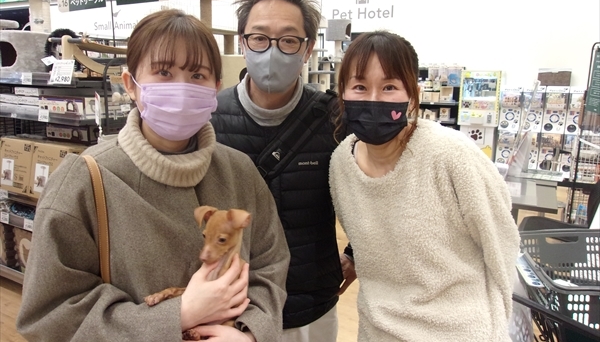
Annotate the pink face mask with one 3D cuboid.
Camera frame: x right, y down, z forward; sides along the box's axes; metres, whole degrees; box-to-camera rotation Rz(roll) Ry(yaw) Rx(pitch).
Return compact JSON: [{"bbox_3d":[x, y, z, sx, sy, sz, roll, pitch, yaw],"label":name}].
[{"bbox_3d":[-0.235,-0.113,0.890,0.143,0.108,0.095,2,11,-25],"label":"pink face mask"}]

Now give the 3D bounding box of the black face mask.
[{"bbox_3d":[0.160,-0.102,0.985,0.137,0.097,0.085,4,16,11],"label":"black face mask"}]

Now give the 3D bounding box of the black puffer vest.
[{"bbox_3d":[-0.049,0.086,1.240,0.420,0.630,0.270,-2,13,3],"label":"black puffer vest"}]

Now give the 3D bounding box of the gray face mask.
[{"bbox_3d":[-0.058,-0.237,1.100,0.135,0.110,0.090,5,13,-4],"label":"gray face mask"}]

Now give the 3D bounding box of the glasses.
[{"bbox_3d":[-0.062,-0.303,1.123,0.143,0.048,0.142,5,13,-5],"label":"glasses"}]

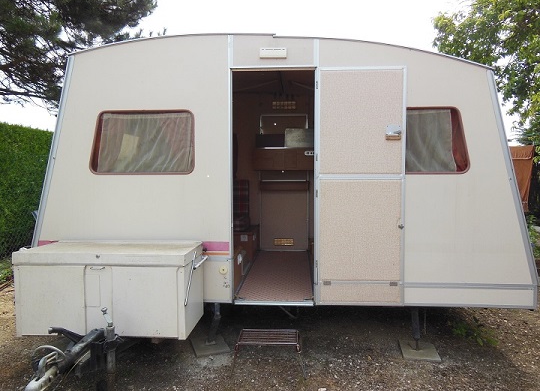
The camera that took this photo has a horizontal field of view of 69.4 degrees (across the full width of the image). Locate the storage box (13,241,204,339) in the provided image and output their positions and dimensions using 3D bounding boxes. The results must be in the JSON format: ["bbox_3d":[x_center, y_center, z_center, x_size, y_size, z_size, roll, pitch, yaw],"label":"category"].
[{"bbox_3d":[-1.109,0.651,2.808,1.162,0.563,0.484,0,3,4],"label":"storage box"}]

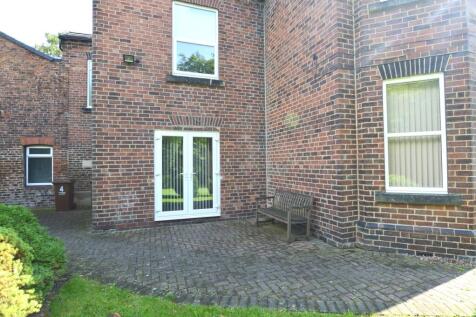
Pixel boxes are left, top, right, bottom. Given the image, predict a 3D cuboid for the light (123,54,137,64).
[{"bbox_3d":[-2.411,-2.192,5.268,0.250,0.170,0.140,0,-1,-18],"label":"light"}]

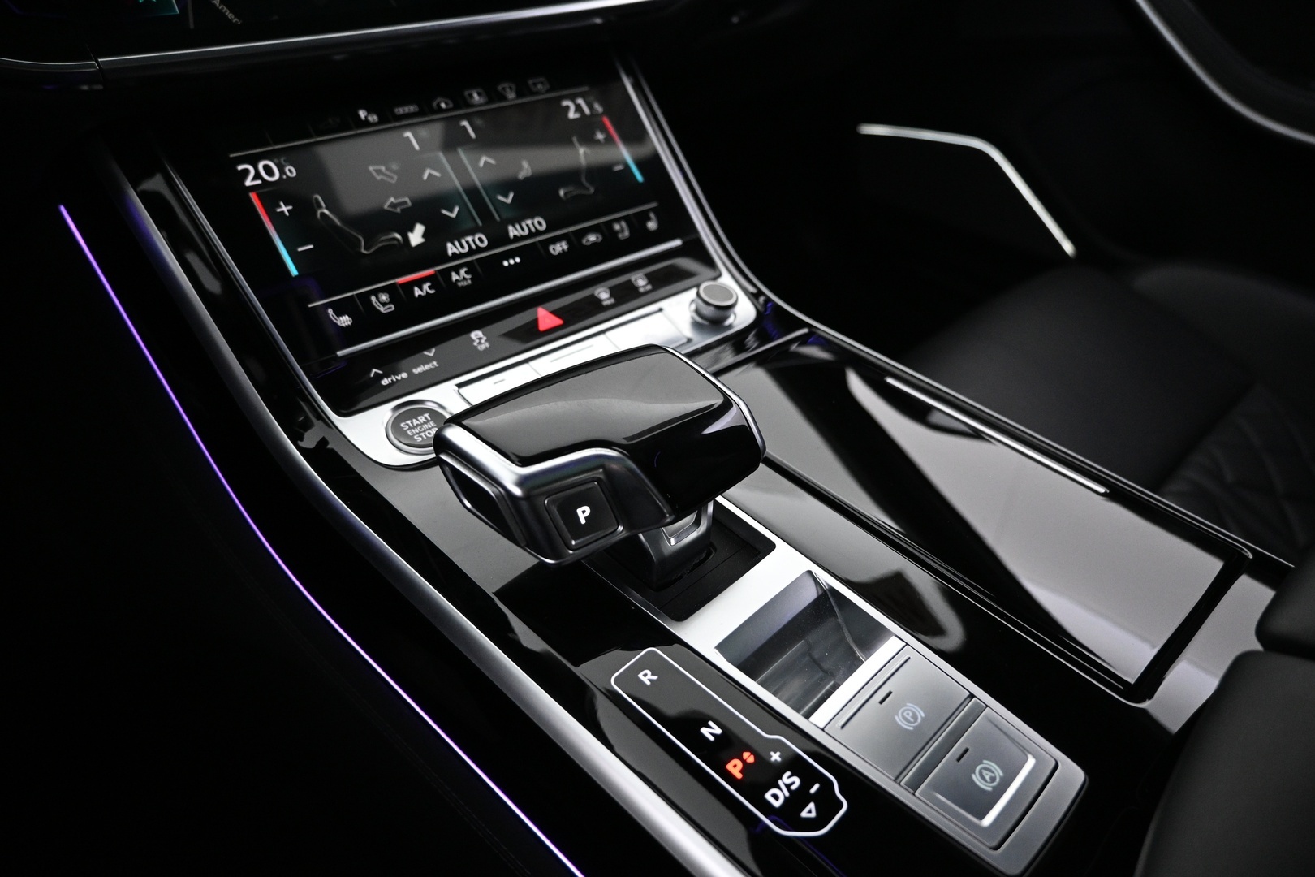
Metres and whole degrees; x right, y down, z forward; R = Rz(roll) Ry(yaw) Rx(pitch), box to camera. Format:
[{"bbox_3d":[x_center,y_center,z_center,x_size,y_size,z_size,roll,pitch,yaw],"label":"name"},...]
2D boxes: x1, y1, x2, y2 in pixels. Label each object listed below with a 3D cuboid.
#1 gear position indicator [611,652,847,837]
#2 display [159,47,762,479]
[{"bbox_3d":[0.018,0.084,0.244,0.023,0.004,0.073,-29,44,-35],"label":"gear position indicator"},{"bbox_3d":[-0.070,-0.093,0.405,0.232,0.030,0.174,-25,77,-31],"label":"display"}]

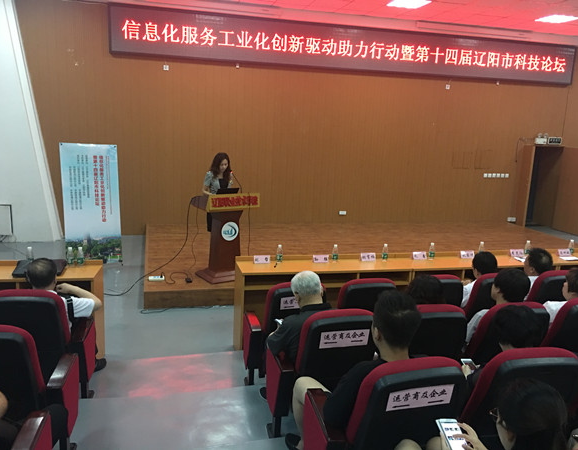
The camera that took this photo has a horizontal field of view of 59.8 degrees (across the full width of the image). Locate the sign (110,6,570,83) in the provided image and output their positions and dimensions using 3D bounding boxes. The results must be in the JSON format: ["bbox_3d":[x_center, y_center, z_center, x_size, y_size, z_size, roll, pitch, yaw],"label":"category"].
[{"bbox_3d":[1.576,-3.451,9.995,9.750,0.880,0.120,0,11,-14],"label":"sign"}]

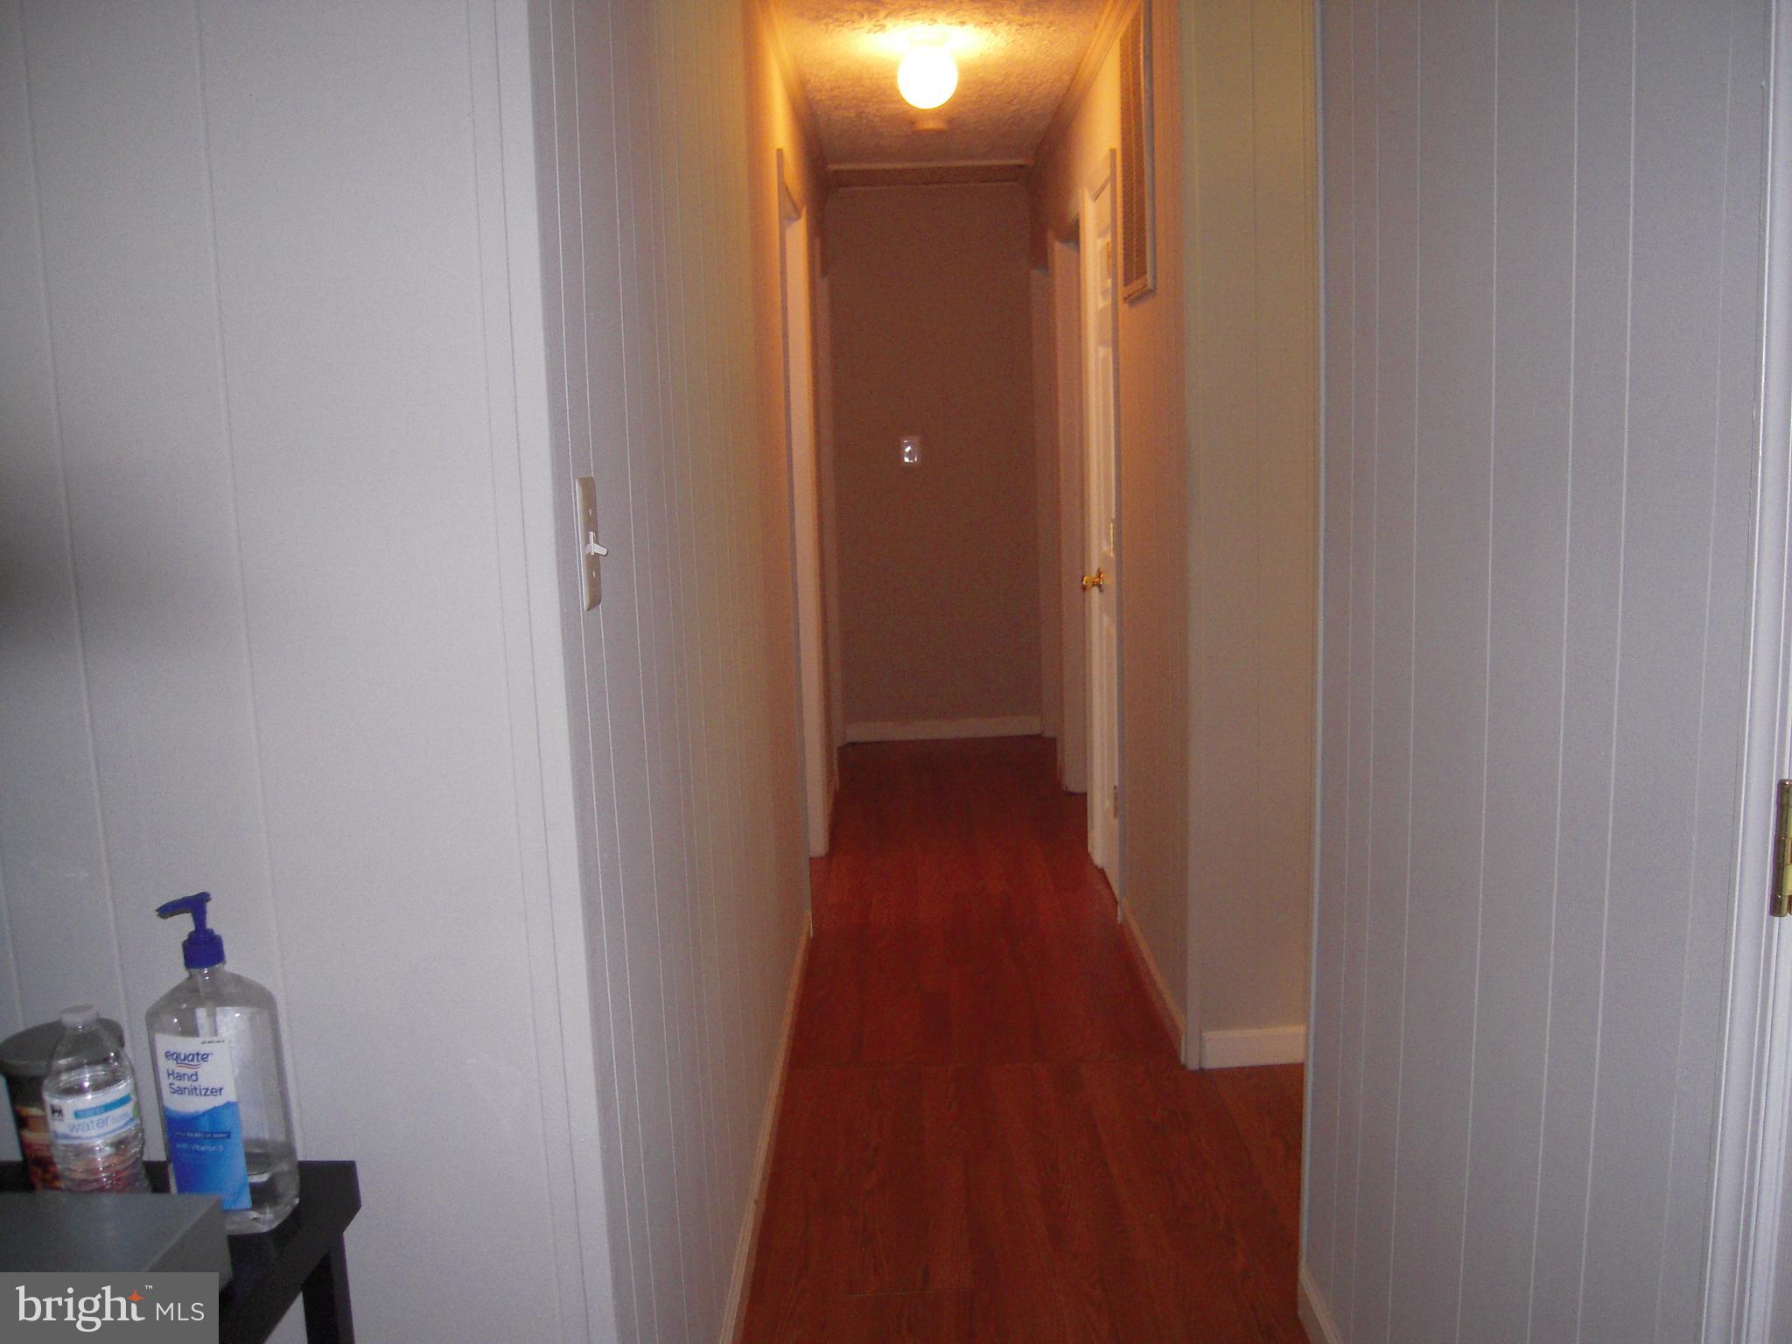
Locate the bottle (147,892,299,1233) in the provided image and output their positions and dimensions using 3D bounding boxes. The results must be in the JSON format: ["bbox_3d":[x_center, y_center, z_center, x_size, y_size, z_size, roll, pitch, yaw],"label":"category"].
[{"bbox_3d":[-0.513,0.294,1.102,0.090,0.250,0.065,-2,10,0],"label":"bottle"}]

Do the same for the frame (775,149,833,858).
[{"bbox_3d":[-0.301,-0.354,4.221,0.100,2.060,0.820,-2,10,0],"label":"frame"}]

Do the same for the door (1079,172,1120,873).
[{"bbox_3d":[0.620,-0.375,4.216,0.070,2.050,0.690,-2,10,0],"label":"door"}]

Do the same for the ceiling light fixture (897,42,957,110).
[{"bbox_3d":[0.081,-1.581,3.820,0.158,0.190,0.158,-2,10,0],"label":"ceiling light fixture"}]

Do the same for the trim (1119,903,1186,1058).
[{"bbox_3d":[0.632,0.736,3.563,0.015,0.080,0.930,-2,10,0],"label":"trim"}]

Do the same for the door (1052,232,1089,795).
[{"bbox_3d":[0.652,-0.516,5.014,0.120,2.060,0.830,-2,10,0],"label":"door"}]

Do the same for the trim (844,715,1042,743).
[{"bbox_3d":[0.210,0.260,6.444,0.875,0.077,0.015,-2,10,0],"label":"trim"}]

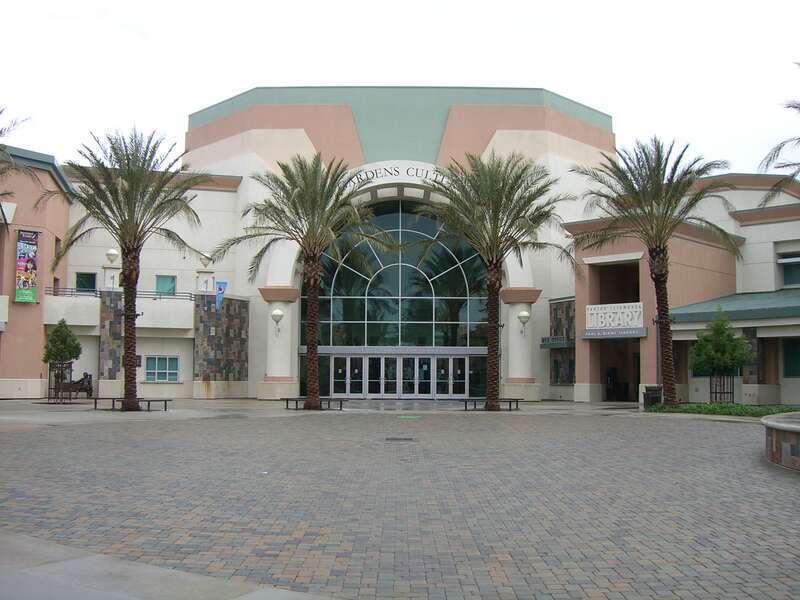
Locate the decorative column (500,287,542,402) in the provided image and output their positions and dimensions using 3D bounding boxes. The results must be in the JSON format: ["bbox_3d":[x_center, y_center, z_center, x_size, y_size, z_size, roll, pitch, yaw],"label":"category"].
[{"bbox_3d":[6.169,2.324,45.110,2.107,5.713,1.700,0,-5,0],"label":"decorative column"}]

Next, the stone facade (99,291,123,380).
[{"bbox_3d":[-15.149,1.872,46.019,1.120,4.665,0.600,2,-5,-22],"label":"stone facade"}]

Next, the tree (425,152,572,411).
[{"bbox_3d":[4.102,-0.817,36.578,6.041,10.743,5.917,0,-4,0],"label":"tree"}]

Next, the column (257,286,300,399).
[{"bbox_3d":[-6.632,2.380,48.058,2.200,6.052,1.900,0,-4,0],"label":"column"}]

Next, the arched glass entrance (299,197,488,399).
[{"bbox_3d":[-0.014,-0.189,48.920,11.158,11.280,0.700,0,-5,0],"label":"arched glass entrance"}]

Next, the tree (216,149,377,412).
[{"bbox_3d":[-4.434,-0.817,36.574,6.610,10.740,6.476,0,-4,0],"label":"tree"}]

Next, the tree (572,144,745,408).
[{"bbox_3d":[9.997,-1.156,34.203,6.670,10.614,6.400,0,-5,0],"label":"tree"}]

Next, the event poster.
[{"bbox_3d":[-19.225,-1.712,45.264,1.100,3.722,0.080,5,-6,-44],"label":"event poster"}]

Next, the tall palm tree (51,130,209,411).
[{"bbox_3d":[-10.995,-1.271,35.704,6.293,11.447,6.165,0,-4,0],"label":"tall palm tree"}]

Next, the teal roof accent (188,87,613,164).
[{"bbox_3d":[0.017,-9.129,49.381,25.074,4.143,5.000,0,-5,0],"label":"teal roof accent"}]

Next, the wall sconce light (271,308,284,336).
[{"bbox_3d":[-6.185,1.151,44.447,0.648,1.393,0.700,0,-5,0],"label":"wall sconce light"}]

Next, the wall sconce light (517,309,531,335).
[{"bbox_3d":[6.658,1.207,47.153,0.640,1.344,0.750,0,-4,0],"label":"wall sconce light"}]

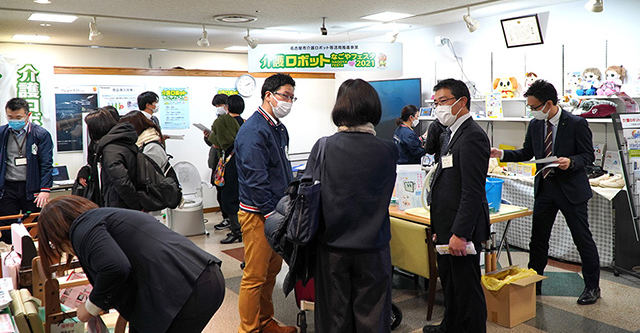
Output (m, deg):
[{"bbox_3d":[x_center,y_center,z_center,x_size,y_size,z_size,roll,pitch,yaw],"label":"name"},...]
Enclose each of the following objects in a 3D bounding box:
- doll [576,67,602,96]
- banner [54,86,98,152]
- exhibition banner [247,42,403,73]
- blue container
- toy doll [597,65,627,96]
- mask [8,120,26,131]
[{"bbox_3d":[2.768,-0.873,4.932,0.210,0.280,0.185,-7,9,-37],"label":"doll"},{"bbox_3d":[-3.092,-0.606,6.096,0.480,0.820,0.020,-7,9,-37],"label":"banner"},{"bbox_3d":[0.080,-1.494,6.600,2.110,0.385,0.020,0,7,2],"label":"exhibition banner"},{"bbox_3d":[1.292,0.222,3.680,0.260,0.250,0.260,0,5,0],"label":"blue container"},{"bbox_3d":[2.890,-0.848,4.760,0.230,0.300,0.240,-4,6,-39],"label":"toy doll"},{"bbox_3d":[-2.489,-0.337,3.950,0.130,0.095,0.070,-3,25,-13],"label":"mask"}]

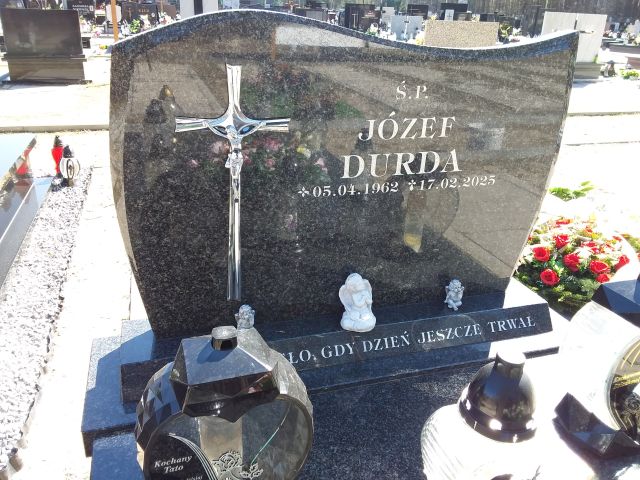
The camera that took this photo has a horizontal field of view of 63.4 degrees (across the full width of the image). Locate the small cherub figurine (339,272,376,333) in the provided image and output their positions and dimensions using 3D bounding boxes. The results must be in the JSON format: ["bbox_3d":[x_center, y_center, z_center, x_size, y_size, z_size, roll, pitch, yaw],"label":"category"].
[{"bbox_3d":[0.085,0.147,1.280,0.089,0.144,0.072,-5,24,-18],"label":"small cherub figurine"}]

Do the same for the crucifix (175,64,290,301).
[{"bbox_3d":[-0.179,-0.096,1.121,0.238,0.532,0.030,-5,24,-18],"label":"crucifix"}]

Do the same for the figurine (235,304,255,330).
[{"bbox_3d":[-0.179,0.189,1.236,0.050,0.079,0.045,-5,24,-18],"label":"figurine"}]

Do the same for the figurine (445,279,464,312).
[{"bbox_3d":[0.361,0.143,1.400,0.051,0.083,0.045,2,23,-1],"label":"figurine"}]

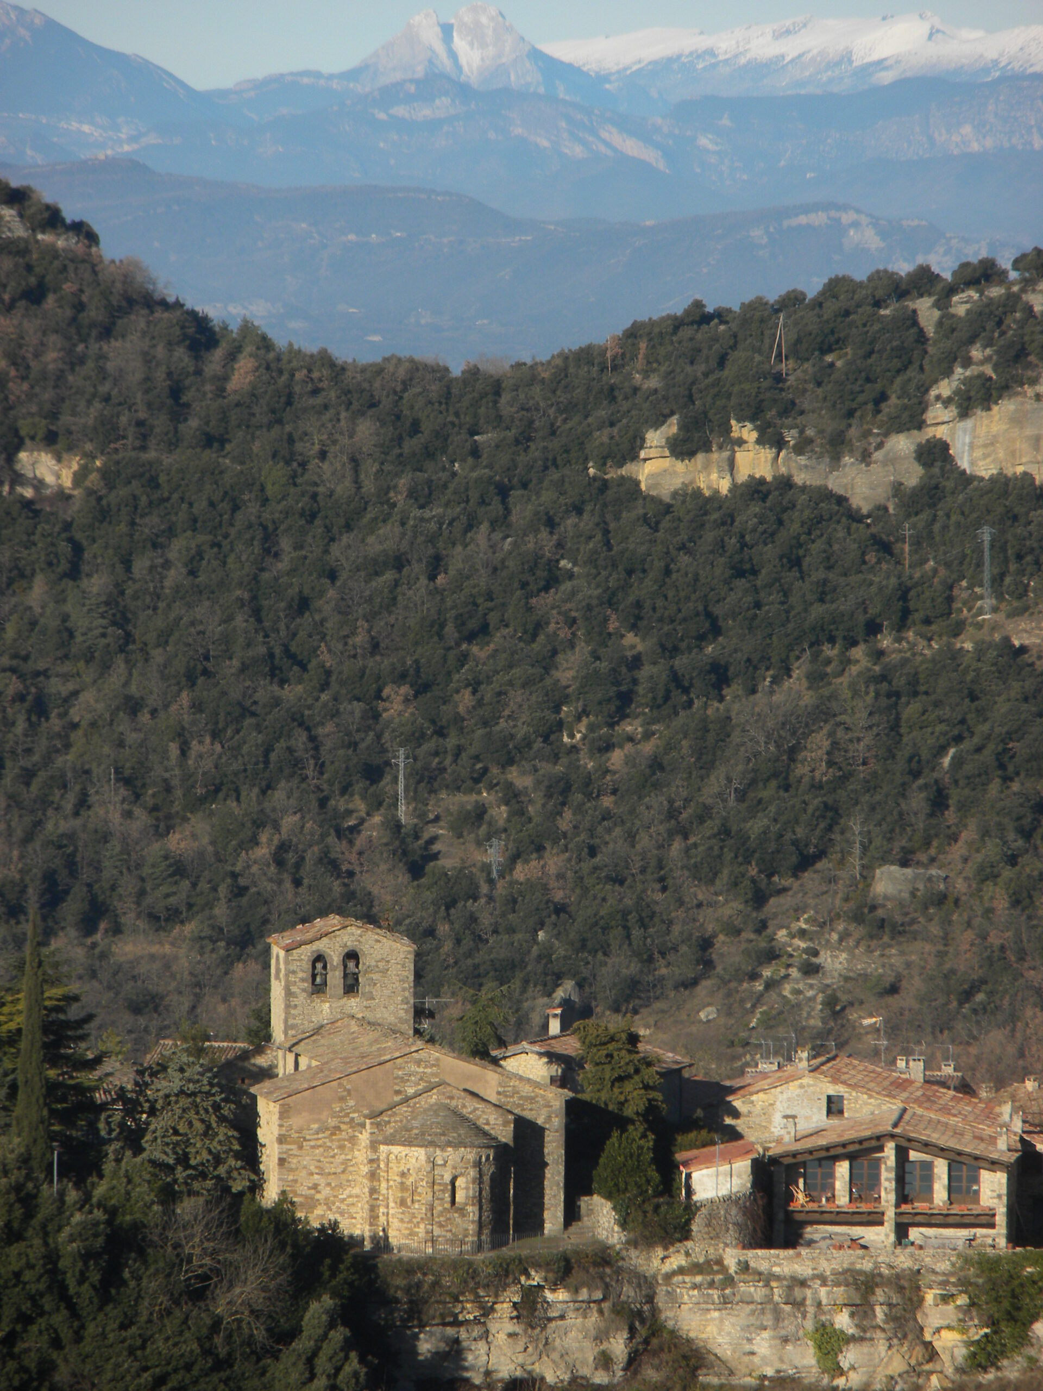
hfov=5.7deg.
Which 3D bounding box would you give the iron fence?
[{"bbox_3d":[-3.159,26.815,510.500,8.800,1.150,0.800,0,3,-8],"label":"iron fence"}]

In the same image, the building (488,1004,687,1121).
[{"bbox_3d":[3.720,20.360,546.000,8.700,8.200,7.200,1,3,20],"label":"building"}]

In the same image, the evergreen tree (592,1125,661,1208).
[{"bbox_3d":[5.260,23.791,524.000,3.500,4.500,3.500,0,3,0],"label":"evergreen tree"}]

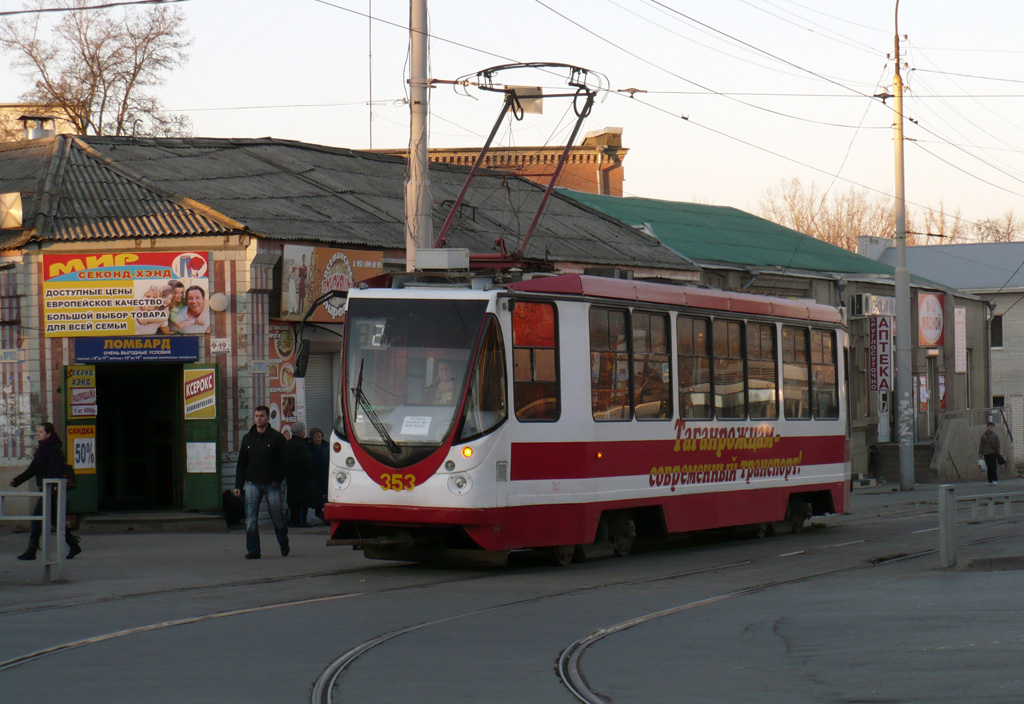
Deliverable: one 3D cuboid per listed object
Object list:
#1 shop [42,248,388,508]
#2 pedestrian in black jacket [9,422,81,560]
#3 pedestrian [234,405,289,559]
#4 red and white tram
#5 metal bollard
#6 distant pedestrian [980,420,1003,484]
[{"bbox_3d":[-4.876,0.448,47.200,5.300,4.300,4.300,-1,-1,6],"label":"shop"},{"bbox_3d":[-5.559,1.649,34.400,0.840,1.640,0.520,0,-1,-6],"label":"pedestrian in black jacket"},{"bbox_3d":[-3.007,1.560,34.800,0.600,1.800,0.450,-1,-1,12],"label":"pedestrian"},{"bbox_3d":[1.464,0.848,37.057,2.500,3.240,14.700,0,-1,21],"label":"red and white tram"},{"bbox_3d":[4.702,1.884,31.300,0.170,0.920,0.180,-1,-2,22],"label":"metal bollard"},{"bbox_3d":[12.132,2.561,73.500,0.560,1.620,0.420,-1,-1,3],"label":"distant pedestrian"}]

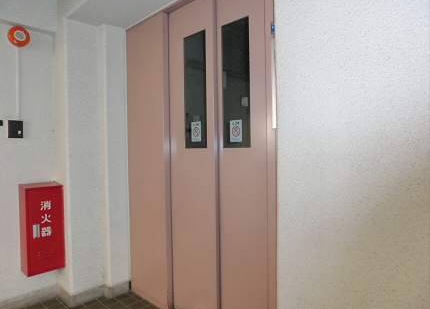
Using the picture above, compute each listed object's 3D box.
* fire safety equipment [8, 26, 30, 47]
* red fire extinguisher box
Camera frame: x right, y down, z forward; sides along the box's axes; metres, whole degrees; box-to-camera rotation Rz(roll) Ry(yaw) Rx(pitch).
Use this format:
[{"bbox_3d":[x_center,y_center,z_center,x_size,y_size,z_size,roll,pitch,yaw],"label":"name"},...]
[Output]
[{"bbox_3d":[-1.445,-0.872,2.211,0.046,0.139,0.139,0,2,43],"label":"fire safety equipment"},{"bbox_3d":[-1.310,0.549,2.269,0.175,0.645,0.250,0,2,43],"label":"red fire extinguisher box"}]

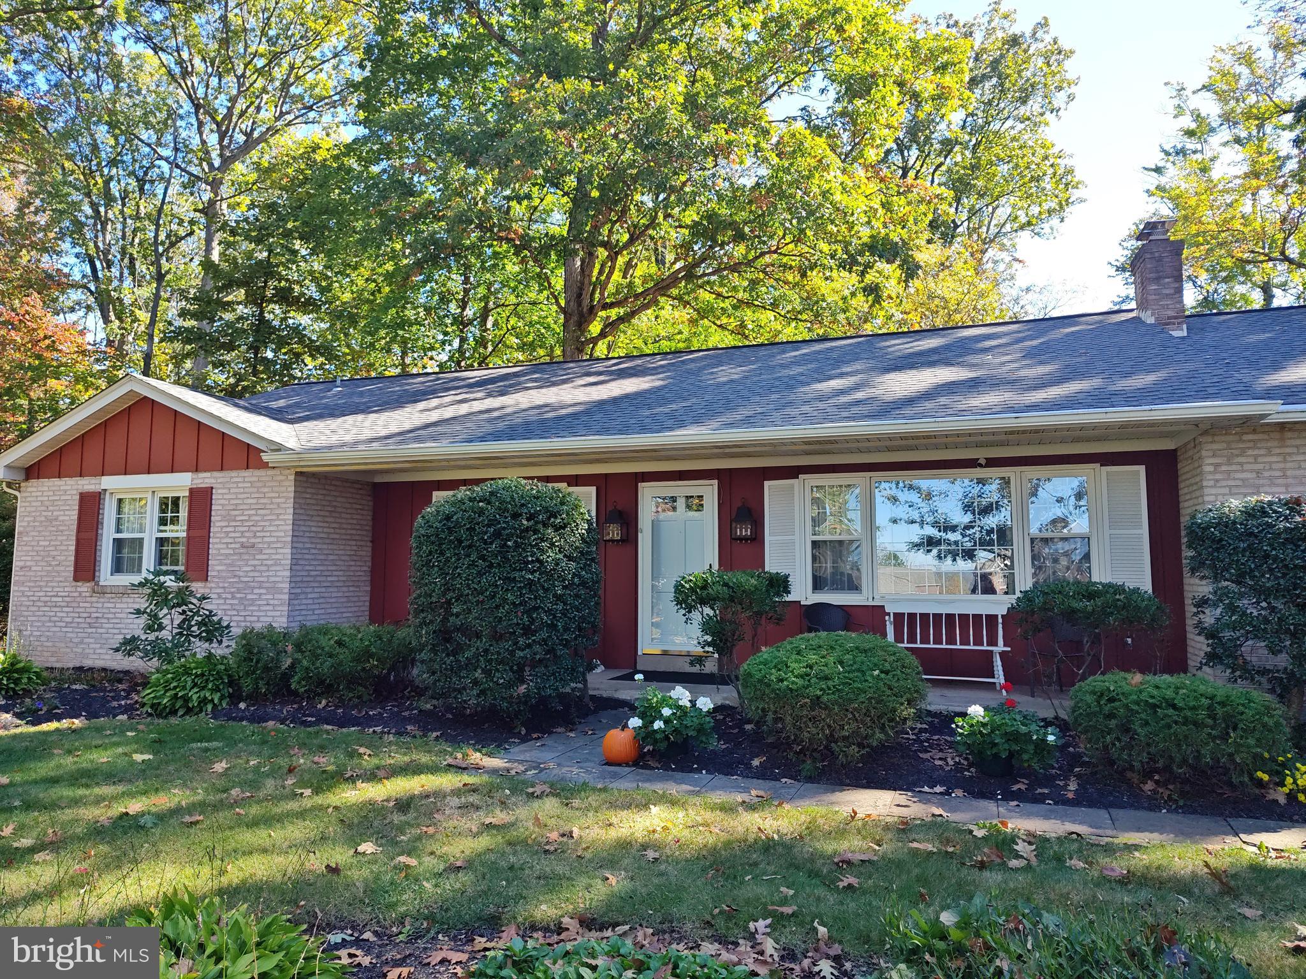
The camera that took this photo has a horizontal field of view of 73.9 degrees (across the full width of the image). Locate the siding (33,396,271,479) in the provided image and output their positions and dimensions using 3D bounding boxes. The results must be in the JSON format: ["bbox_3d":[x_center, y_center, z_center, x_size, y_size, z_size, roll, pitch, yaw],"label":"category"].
[{"bbox_3d":[-6.519,-0.704,11.174,4.513,1.045,0.050,-2,-6,21],"label":"siding"}]

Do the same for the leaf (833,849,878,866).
[{"bbox_3d":[1.020,1.858,4.370,0.220,0.045,0.150,-2,-6,21],"label":"leaf"}]

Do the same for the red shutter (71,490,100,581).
[{"bbox_3d":[-7.414,0.617,11.356,0.389,1.161,0.040,-2,-6,21],"label":"red shutter"}]

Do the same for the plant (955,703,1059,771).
[{"bbox_3d":[2.519,1.767,6.214,0.700,0.430,0.640,-2,-6,21],"label":"plant"}]

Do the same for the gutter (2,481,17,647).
[{"bbox_3d":[-9.210,1.158,12.380,0.420,2.520,0.090,-2,-6,19],"label":"gutter"}]

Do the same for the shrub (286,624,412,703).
[{"bbox_3d":[-3.063,1.774,8.924,1.220,0.770,0.920,-2,-6,21],"label":"shrub"}]

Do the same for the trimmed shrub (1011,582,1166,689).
[{"bbox_3d":[3.814,1.428,7.565,1.250,1.290,1.100,-2,-6,19],"label":"trimmed shrub"}]

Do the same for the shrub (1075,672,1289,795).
[{"bbox_3d":[3.510,1.617,5.865,1.260,0.720,0.980,-2,-6,21],"label":"shrub"}]

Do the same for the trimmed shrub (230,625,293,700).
[{"bbox_3d":[-4.219,1.848,9.474,0.780,0.770,0.750,-2,-6,19],"label":"trimmed shrub"}]

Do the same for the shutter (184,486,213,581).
[{"bbox_3d":[-5.811,0.571,11.106,0.390,1.202,0.045,-2,-6,19],"label":"shutter"}]

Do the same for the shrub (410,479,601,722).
[{"bbox_3d":[-1.375,1.033,8.361,1.600,2.230,1.500,0,-6,0],"label":"shrub"}]

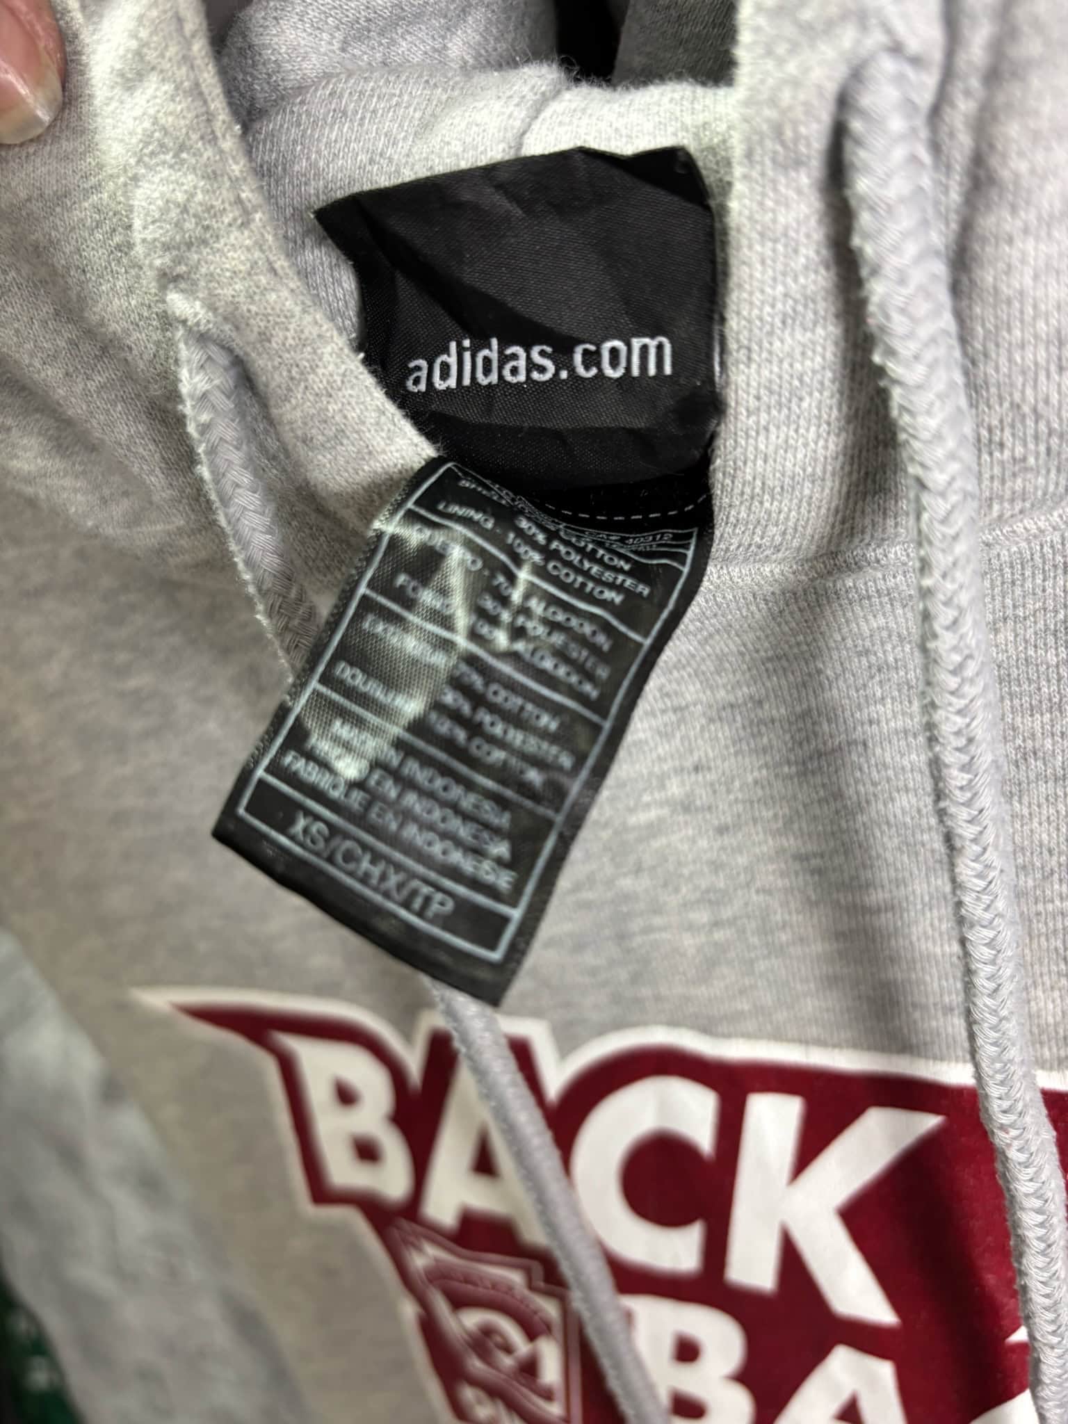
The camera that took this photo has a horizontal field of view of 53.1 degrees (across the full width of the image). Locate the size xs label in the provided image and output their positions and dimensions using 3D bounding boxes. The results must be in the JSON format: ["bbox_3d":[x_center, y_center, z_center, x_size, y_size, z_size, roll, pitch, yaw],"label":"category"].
[{"bbox_3d":[-0.007,-0.001,0.125,0.057,0.037,0.009,-63,6,-16],"label":"size xs label"}]

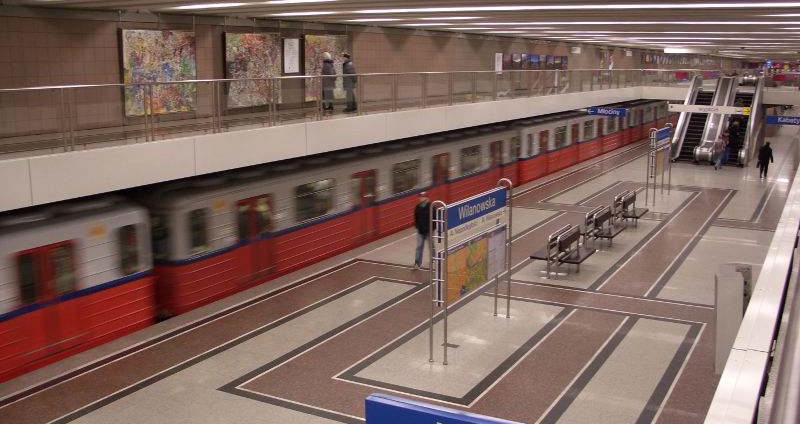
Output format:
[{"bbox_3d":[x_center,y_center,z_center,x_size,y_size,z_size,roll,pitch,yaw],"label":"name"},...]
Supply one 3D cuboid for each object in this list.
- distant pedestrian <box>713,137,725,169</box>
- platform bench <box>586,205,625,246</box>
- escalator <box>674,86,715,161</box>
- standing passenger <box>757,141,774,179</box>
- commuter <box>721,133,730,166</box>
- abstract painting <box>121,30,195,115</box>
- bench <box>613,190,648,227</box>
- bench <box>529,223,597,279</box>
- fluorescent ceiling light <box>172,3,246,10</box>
[{"bbox_3d":[15.046,-2.778,35.916,0.480,1.670,0.450,8,14,40],"label":"distant pedestrian"},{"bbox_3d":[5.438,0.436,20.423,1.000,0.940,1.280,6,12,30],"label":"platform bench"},{"bbox_3d":[16.192,-5.165,40.449,1.650,4.160,8.400,6,13,29],"label":"escalator"},{"bbox_3d":[15.924,-2.266,33.230,0.580,1.660,0.400,6,12,30],"label":"standing passenger"},{"bbox_3d":[15.818,-3.105,37.008,0.500,1.680,0.420,6,12,30],"label":"commuter"},{"bbox_3d":[-5.716,-3.328,18.168,0.100,1.930,2.240,6,13,29],"label":"abstract painting"},{"bbox_3d":[6.712,-0.059,22.560,1.130,0.930,1.460,6,13,29],"label":"bench"},{"bbox_3d":[3.790,0.925,17.471,1.130,0.930,1.460,6,13,29],"label":"bench"},{"bbox_3d":[-4.172,-4.493,16.681,2.250,0.100,0.150,6,13,29],"label":"fluorescent ceiling light"}]

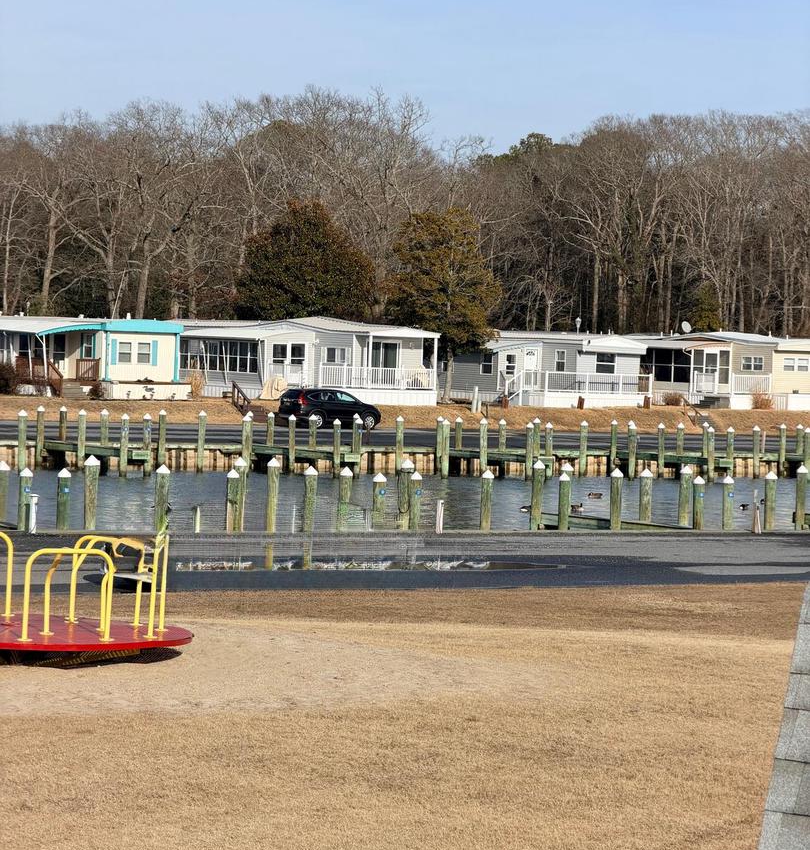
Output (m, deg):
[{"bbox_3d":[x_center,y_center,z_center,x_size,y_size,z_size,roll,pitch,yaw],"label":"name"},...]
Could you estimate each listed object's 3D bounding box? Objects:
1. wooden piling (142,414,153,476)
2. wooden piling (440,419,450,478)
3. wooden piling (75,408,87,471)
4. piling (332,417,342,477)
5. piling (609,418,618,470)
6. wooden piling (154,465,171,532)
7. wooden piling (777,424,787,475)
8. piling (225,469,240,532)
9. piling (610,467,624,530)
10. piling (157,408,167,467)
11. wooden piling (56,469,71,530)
[{"bbox_3d":[-8.317,0.619,100.523,0.260,1.980,0.260,2,1,0],"label":"wooden piling"},{"bbox_3d":[1.354,0.803,104.570,0.260,1.950,0.260,2,1,0],"label":"wooden piling"},{"bbox_3d":[-11.011,0.487,106.027,0.280,2.030,0.280,2,2,0],"label":"wooden piling"},{"bbox_3d":[-2.278,0.772,104.023,0.260,1.960,0.260,2,1,0],"label":"piling"},{"bbox_3d":[7.727,0.800,115.430,0.260,1.950,0.260,2,1,0],"label":"piling"},{"bbox_3d":[-4.982,1.574,64.020,0.280,1.500,0.280,2,2,0],"label":"wooden piling"},{"bbox_3d":[14.126,0.954,116.823,0.249,1.985,0.249,2,1,0],"label":"wooden piling"},{"bbox_3d":[-3.490,1.627,63.019,0.260,1.450,0.260,2,2,0],"label":"piling"},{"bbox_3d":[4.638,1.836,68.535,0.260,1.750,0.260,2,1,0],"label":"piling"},{"bbox_3d":[-8.166,0.478,105.023,0.260,1.980,0.260,2,1,0],"label":"piling"},{"bbox_3d":[-6.673,1.573,60.919,0.270,1.450,0.270,2,2,0],"label":"wooden piling"}]

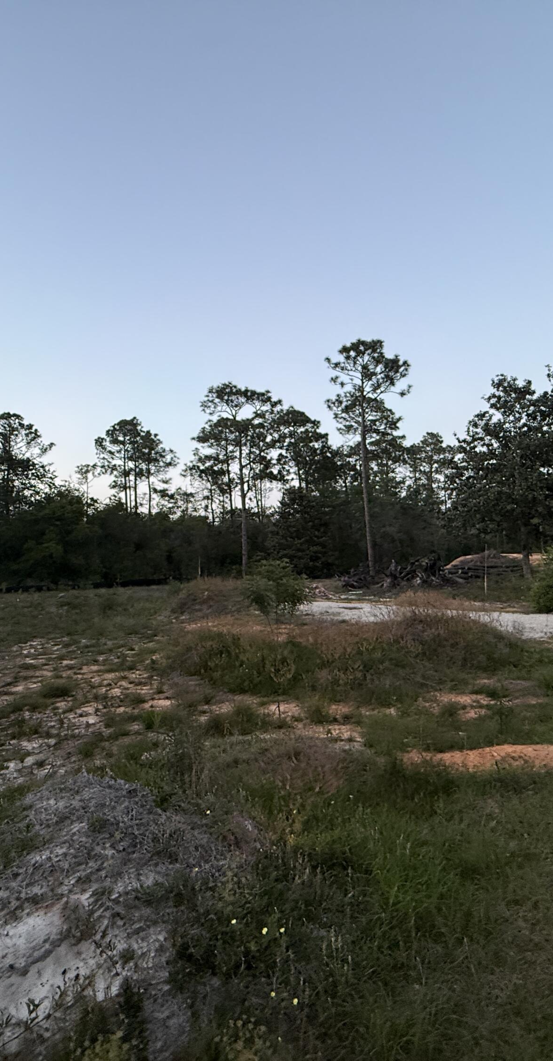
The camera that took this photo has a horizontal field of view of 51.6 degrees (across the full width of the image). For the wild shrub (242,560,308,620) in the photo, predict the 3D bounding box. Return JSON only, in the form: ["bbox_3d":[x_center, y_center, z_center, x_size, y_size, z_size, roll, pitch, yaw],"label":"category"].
[{"bbox_3d":[-0.030,1.040,9.700,1.120,1.070,1.050,0,-1,0],"label":"wild shrub"}]

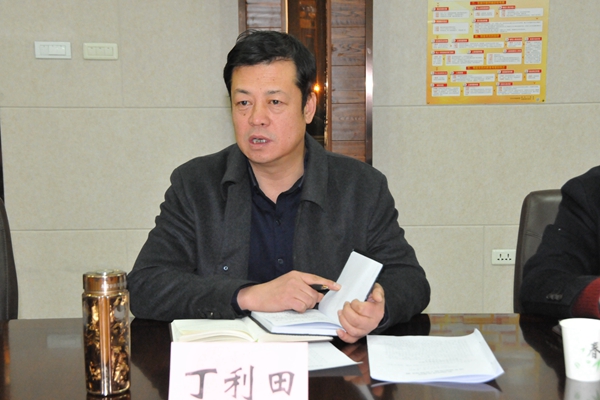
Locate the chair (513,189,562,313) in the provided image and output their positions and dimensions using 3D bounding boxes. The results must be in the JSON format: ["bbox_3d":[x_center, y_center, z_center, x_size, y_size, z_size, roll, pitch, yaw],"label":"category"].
[{"bbox_3d":[0.814,0.454,2.063,0.600,0.940,0.650,0,8,3],"label":"chair"}]

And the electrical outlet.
[{"bbox_3d":[0.985,0.276,4.330,0.118,0.072,0.010,-1,8,-2],"label":"electrical outlet"}]

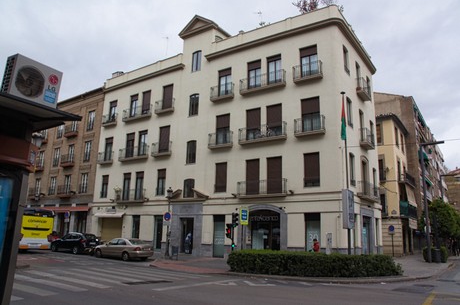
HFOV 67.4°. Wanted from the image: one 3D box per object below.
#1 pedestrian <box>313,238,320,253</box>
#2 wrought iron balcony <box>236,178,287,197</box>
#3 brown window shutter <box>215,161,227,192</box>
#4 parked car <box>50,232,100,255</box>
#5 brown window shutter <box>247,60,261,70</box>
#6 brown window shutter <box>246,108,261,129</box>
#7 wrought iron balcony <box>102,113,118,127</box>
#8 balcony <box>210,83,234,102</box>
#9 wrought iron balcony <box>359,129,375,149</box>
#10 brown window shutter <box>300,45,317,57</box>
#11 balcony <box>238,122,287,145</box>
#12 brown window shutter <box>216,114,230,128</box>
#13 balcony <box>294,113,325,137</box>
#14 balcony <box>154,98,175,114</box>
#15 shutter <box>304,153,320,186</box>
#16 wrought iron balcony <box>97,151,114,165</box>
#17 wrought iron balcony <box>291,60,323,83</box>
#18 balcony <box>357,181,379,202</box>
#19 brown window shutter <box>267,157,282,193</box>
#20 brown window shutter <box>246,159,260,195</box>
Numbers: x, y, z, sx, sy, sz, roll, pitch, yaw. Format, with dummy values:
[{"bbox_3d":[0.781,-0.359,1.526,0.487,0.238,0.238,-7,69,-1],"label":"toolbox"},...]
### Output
[{"bbox_3d":[4.831,5.648,19.218,0.380,1.580,0.480,-3,-14,18],"label":"pedestrian"},{"bbox_3d":[2.160,2.463,23.495,3.560,1.128,0.480,-7,-16,33],"label":"wrought iron balcony"},{"bbox_3d":[-0.593,1.861,25.165,1.010,2.160,0.100,-7,-15,33],"label":"brown window shutter"},{"bbox_3d":[-12.406,7.329,27.959,4.500,1.600,1.830,-7,-15,32],"label":"parked car"},{"bbox_3d":[1.909,-6.651,26.444,1.140,0.656,0.060,-7,-16,33],"label":"brown window shutter"},{"bbox_3d":[1.788,-2.402,25.031,1.183,1.468,0.100,-7,-15,31],"label":"brown window shutter"},{"bbox_3d":[-11.920,-3.190,34.404,1.557,1.093,0.480,-7,-16,33],"label":"wrought iron balcony"},{"bbox_3d":[-0.564,-4.569,26.385,1.910,1.070,0.450,-7,-15,33],"label":"balcony"},{"bbox_3d":[9.893,-0.908,24.807,0.490,1.155,2.065,-8,-16,35],"label":"wrought iron balcony"},{"bbox_3d":[5.457,-6.920,23.743,1.204,0.648,0.100,-7,-15,31],"label":"brown window shutter"},{"bbox_3d":[2.214,-1.282,23.652,3.450,1.080,0.460,-7,-15,33],"label":"balcony"},{"bbox_3d":[-0.444,-2.375,26.461,1.225,0.965,0.100,-7,-15,31],"label":"brown window shutter"},{"bbox_3d":[5.133,-1.643,22.225,1.848,1.148,0.539,-7,-15,31],"label":"balcony"},{"bbox_3d":[-5.713,-4.076,30.447,1.822,1.025,0.480,-7,-16,33],"label":"balcony"},{"bbox_3d":[5.306,1.084,22.205,0.980,2.088,0.060,-7,-16,33],"label":"shutter"},{"bbox_3d":[-11.713,0.565,32.542,1.645,1.106,0.539,-7,-15,31],"label":"wrought iron balcony"},{"bbox_3d":[5.280,-5.428,23.385,1.925,1.023,0.480,-7,-16,33],"label":"wrought iron balcony"},{"bbox_3d":[9.931,2.856,24.639,0.480,1.070,3.581,-8,-16,35],"label":"balcony"},{"bbox_3d":[3.000,1.535,22.808,1.110,2.450,0.100,-7,-15,33],"label":"brown window shutter"},{"bbox_3d":[1.678,1.749,24.116,1.134,2.467,0.100,-7,-15,31],"label":"brown window shutter"}]

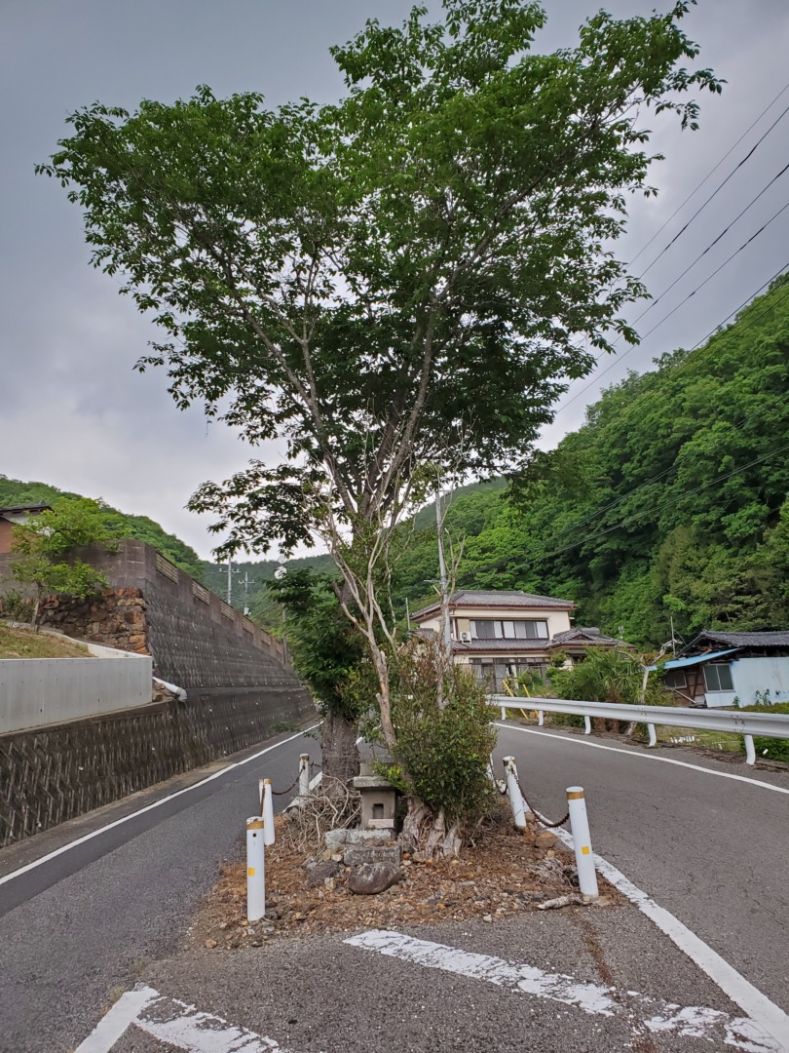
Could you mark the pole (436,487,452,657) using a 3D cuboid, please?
[{"bbox_3d":[2.402,3.154,38.197,0.300,10.630,0.300,-4,-13,3],"label":"pole"}]

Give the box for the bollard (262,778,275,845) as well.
[{"bbox_3d":[-1.362,3.075,8.522,0.117,0.641,0.117,-4,-13,-11],"label":"bollard"}]

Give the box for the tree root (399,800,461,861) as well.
[{"bbox_3d":[0.325,2.614,6.850,0.540,0.480,0.450,-5,-13,1],"label":"tree root"}]

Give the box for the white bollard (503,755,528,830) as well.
[{"bbox_3d":[1.302,2.845,8.479,0.117,0.705,0.117,-10,-13,5],"label":"white bollard"}]

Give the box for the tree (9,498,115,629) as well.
[{"bbox_3d":[-6.231,0.684,14.800,1.900,2.250,1.800,1,-14,-23],"label":"tree"}]

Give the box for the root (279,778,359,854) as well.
[{"bbox_3d":[-0.744,2.941,8.100,0.800,0.620,0.700,-3,-13,-6],"label":"root"}]

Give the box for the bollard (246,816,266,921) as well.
[{"bbox_3d":[-0.932,2.296,5.320,0.117,0.622,0.117,-1,-13,-10],"label":"bollard"}]

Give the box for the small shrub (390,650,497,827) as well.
[{"bbox_3d":[0.430,1.890,7.050,0.880,1.500,0.850,-5,-13,2],"label":"small shrub"}]

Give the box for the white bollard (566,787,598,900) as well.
[{"bbox_3d":[1.280,2.149,5.377,0.117,0.681,0.117,-7,-13,10],"label":"white bollard"}]

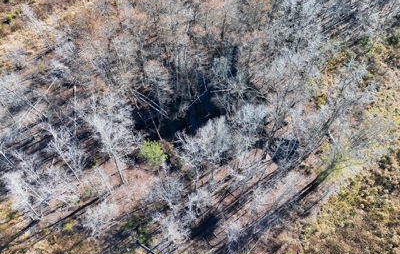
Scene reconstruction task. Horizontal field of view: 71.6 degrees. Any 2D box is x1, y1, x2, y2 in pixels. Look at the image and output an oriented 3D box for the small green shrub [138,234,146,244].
[{"bbox_3d":[-7.800,15.100,37.600,1.100,0.950,1.100,0,46,0],"label":"small green shrub"}]

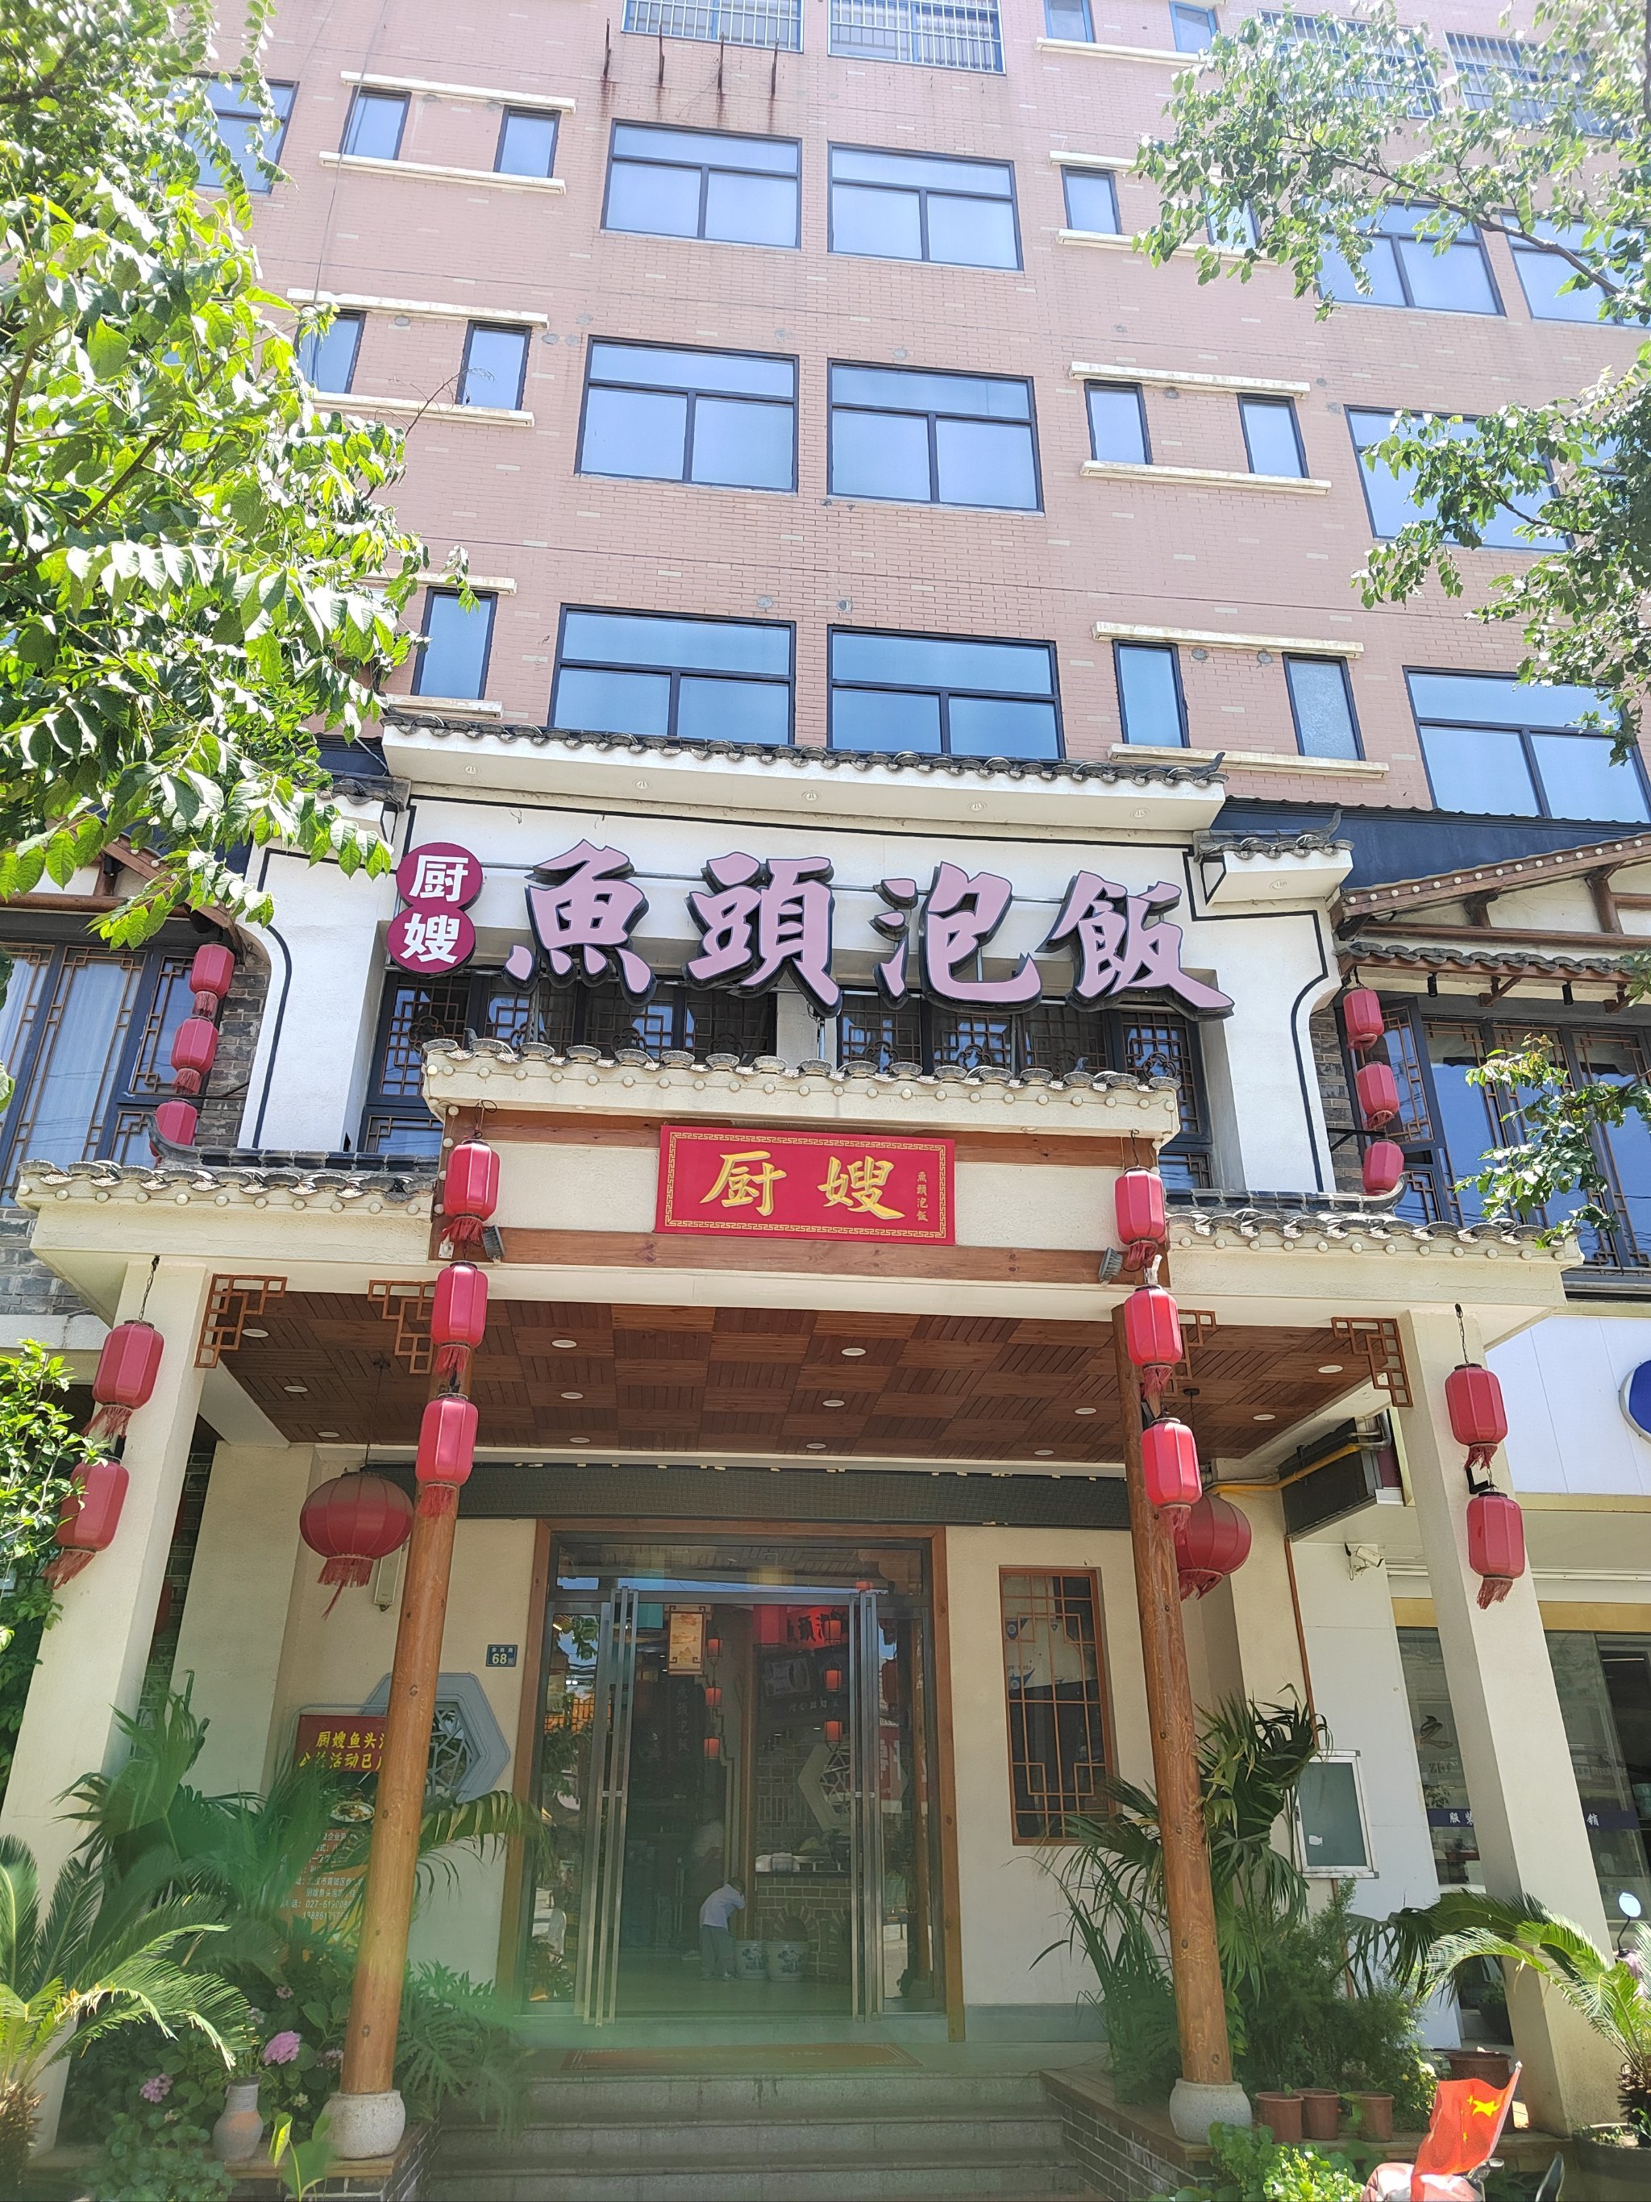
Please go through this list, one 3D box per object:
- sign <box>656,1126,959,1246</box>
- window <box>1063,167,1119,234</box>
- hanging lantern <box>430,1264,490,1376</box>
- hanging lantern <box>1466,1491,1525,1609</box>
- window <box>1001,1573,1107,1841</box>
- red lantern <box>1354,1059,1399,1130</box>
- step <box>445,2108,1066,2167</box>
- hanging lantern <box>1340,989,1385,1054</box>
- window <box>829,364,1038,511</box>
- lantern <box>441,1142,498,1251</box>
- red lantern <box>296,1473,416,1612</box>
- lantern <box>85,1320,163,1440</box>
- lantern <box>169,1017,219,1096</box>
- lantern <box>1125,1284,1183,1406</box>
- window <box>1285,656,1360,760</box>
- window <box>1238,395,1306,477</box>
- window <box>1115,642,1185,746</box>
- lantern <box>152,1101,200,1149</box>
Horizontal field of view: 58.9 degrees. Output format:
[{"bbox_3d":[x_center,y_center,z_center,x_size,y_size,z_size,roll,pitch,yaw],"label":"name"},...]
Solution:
[{"bbox_3d":[-0.081,0.411,6.895,1.392,0.535,0.060,3,-27,-5],"label":"sign"},{"bbox_3d":[2.752,-9.251,15.136,0.560,1.132,0.100,3,-26,-5],"label":"window"},{"bbox_3d":[-1.578,0.928,6.228,0.245,0.474,0.245,3,-27,-5],"label":"hanging lantern"},{"bbox_3d":[3.285,2.194,7.148,0.260,0.554,0.260,3,-26,-5],"label":"hanging lantern"},{"bbox_3d":[1.441,3.736,9.102,0.639,1.591,0.100,3,-26,-5],"label":"window"},{"bbox_3d":[3.978,-0.035,10.507,0.260,0.544,0.260,3,-26,-5],"label":"red lantern"},{"bbox_3d":[-0.347,5.146,7.298,3.024,0.144,0.332,3,-26,-5],"label":"step"},{"bbox_3d":[3.545,-0.522,9.661,0.255,0.445,0.255,3,-27,-5],"label":"hanging lantern"},{"bbox_3d":[0.997,-6.113,13.498,1.949,1.774,0.120,3,-26,-5],"label":"window"},{"bbox_3d":[-1.747,0.455,7.203,0.260,0.574,0.260,3,-26,-5],"label":"lantern"},{"bbox_3d":[-2.373,2.189,7.392,0.574,0.607,0.574,3,-26,-5],"label":"red lantern"},{"bbox_3d":[-2.985,1.185,6.214,0.250,0.490,0.250,3,-27,-5],"label":"lantern"},{"bbox_3d":[-4.089,-0.293,9.476,0.295,0.561,0.295,3,-26,-5],"label":"lantern"},{"bbox_3d":[1.565,1.153,6.988,0.275,0.568,0.275,3,-26,-5],"label":"lantern"},{"bbox_3d":[4.235,-3.317,12.458,0.561,1.155,0.100,3,-26,-5],"label":"window"},{"bbox_3d":[4.436,-6.557,14.557,0.557,1.160,0.120,3,-27,-5],"label":"window"},{"bbox_3d":[2.745,-3.399,12.367,0.561,1.160,0.120,3,-26,-5],"label":"window"},{"bbox_3d":[-4.189,0.245,9.439,0.260,0.558,0.260,3,-26,-5],"label":"lantern"}]

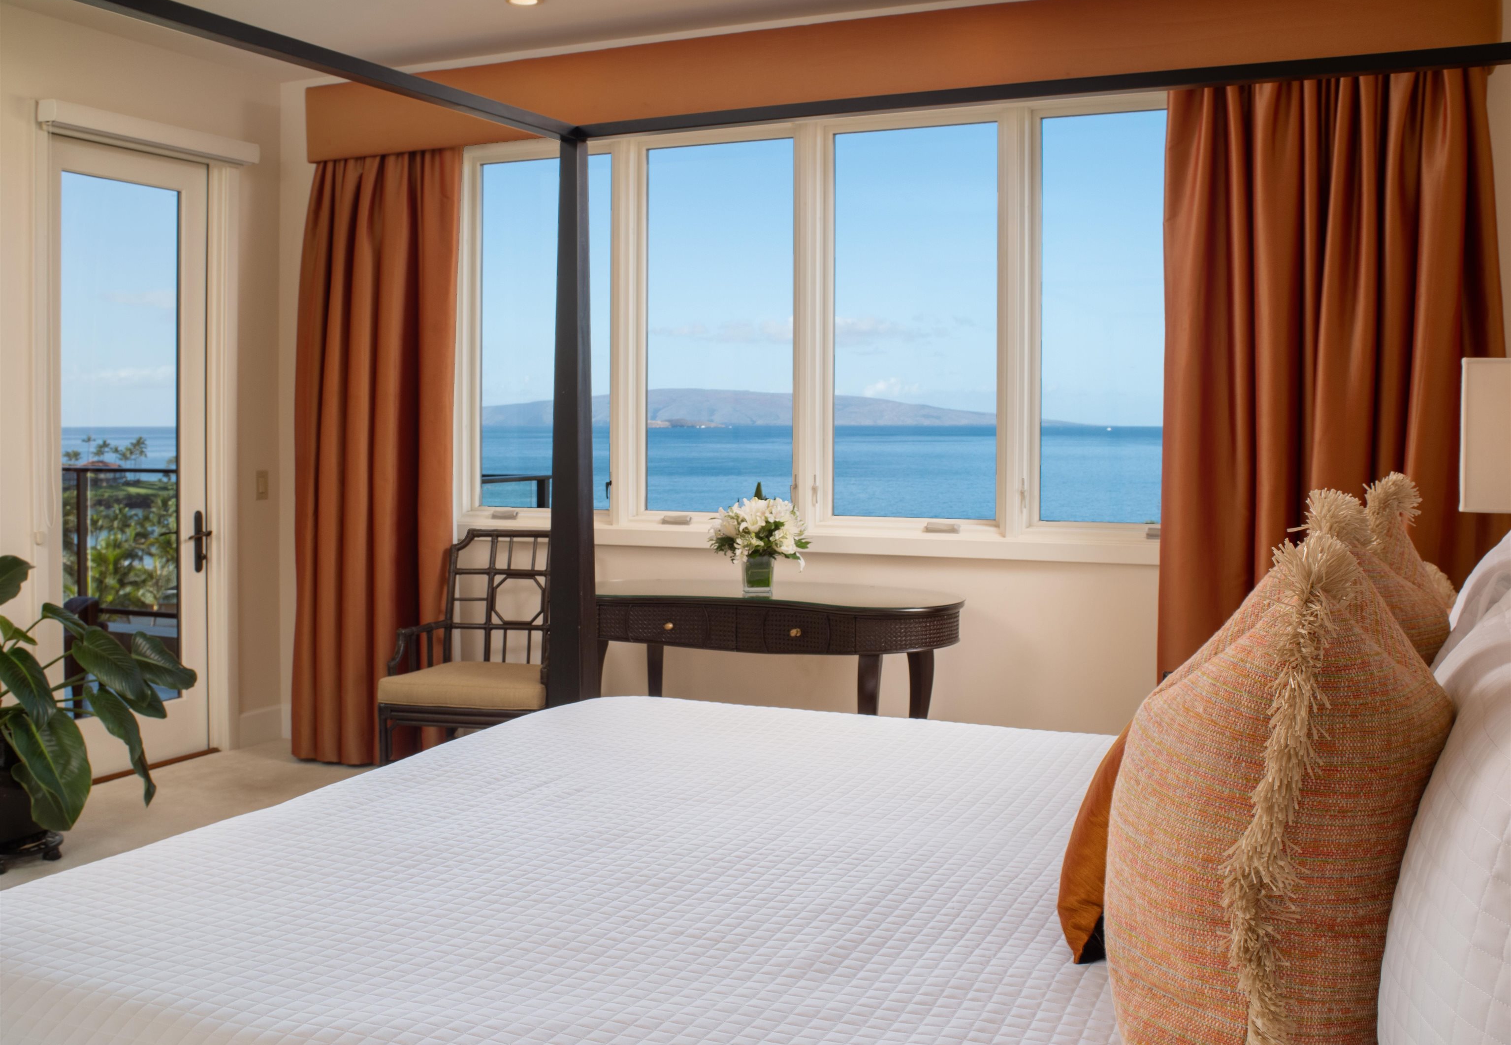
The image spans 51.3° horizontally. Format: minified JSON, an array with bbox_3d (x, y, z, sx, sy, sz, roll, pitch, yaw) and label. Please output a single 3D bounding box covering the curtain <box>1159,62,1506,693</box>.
[{"bbox_3d":[1.720,-0.173,4.749,0.987,2.397,0.190,1,2,24],"label":"curtain"}]

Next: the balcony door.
[{"bbox_3d":[-2.341,-0.238,5.890,0.060,2.315,0.760,1,2,24],"label":"balcony door"}]

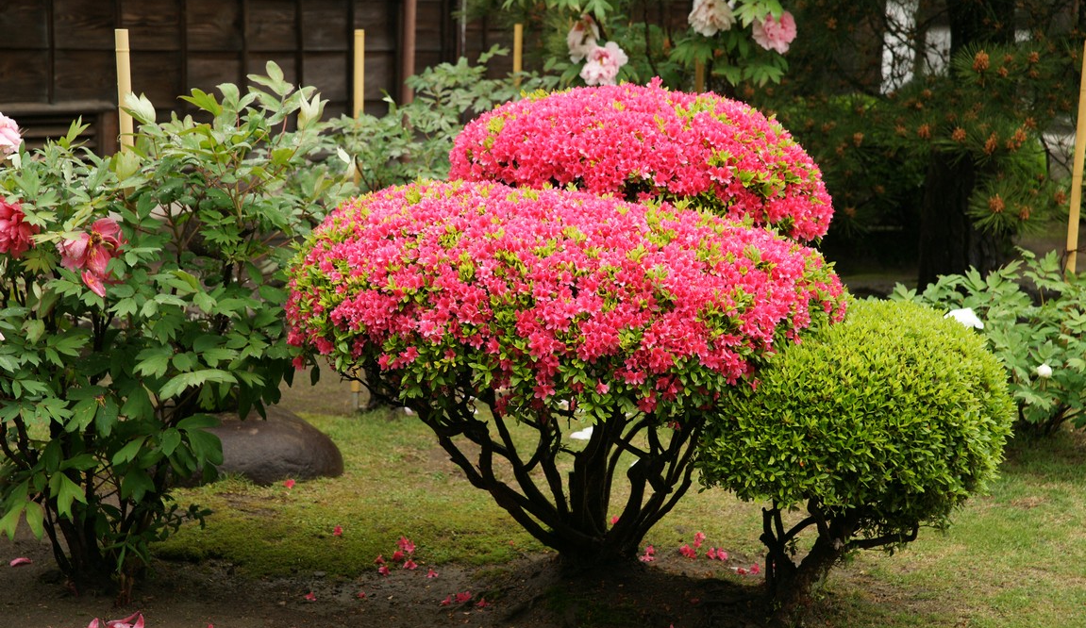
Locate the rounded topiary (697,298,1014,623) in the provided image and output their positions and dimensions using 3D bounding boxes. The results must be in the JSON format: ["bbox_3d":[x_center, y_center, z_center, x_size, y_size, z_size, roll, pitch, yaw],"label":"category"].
[{"bbox_3d":[0.745,0.328,5.020,0.740,0.730,0.720,1,8,0],"label":"rounded topiary"}]

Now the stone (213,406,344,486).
[{"bbox_3d":[-0.834,0.361,6.460,0.440,0.210,0.380,1,8,0],"label":"stone"}]

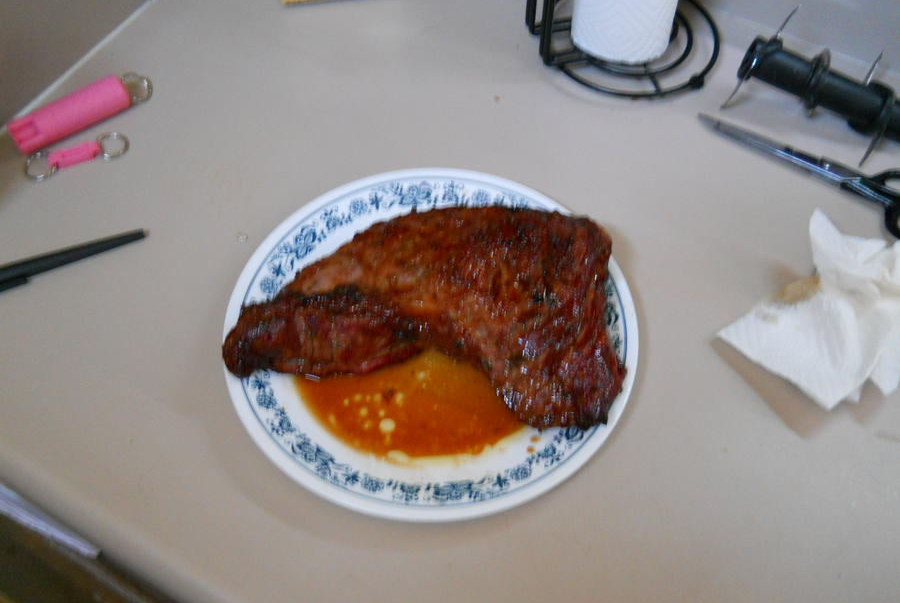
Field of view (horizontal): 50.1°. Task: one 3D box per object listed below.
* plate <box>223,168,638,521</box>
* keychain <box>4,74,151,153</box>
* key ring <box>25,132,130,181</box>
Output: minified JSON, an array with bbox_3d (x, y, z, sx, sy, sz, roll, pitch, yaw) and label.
[{"bbox_3d":[-0.012,0.020,0.615,0.260,0.023,0.260,0,56,0],"label":"plate"},{"bbox_3d":[-0.277,-0.143,0.723,0.102,0.026,0.026,-32,62,-19],"label":"keychain"},{"bbox_3d":[-0.275,-0.108,0.710,0.075,0.009,0.028,-21,59,-13],"label":"key ring"}]

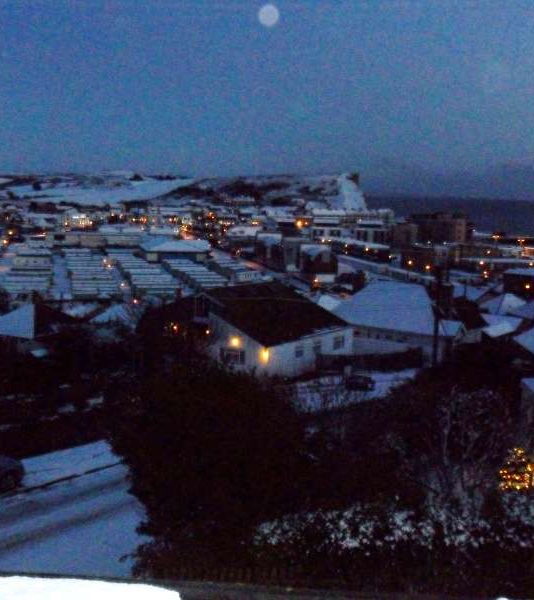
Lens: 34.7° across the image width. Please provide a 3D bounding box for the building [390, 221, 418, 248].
[{"bbox_3d":[66.247,-31.546,415.000,10.500,13.500,9.500,7,9,37],"label":"building"}]

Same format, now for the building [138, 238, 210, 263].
[{"bbox_3d":[-31.633,-17.334,291.833,23.000,7.000,19.000,1,7,-8],"label":"building"}]

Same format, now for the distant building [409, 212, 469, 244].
[{"bbox_3d":[87.753,-35.610,435.000,27.000,17.000,14.000,7,9,37],"label":"distant building"}]

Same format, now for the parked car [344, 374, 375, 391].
[{"bbox_3d":[8.809,7.768,81.000,1.700,1.440,3.950,-1,8,-22],"label":"parked car"}]

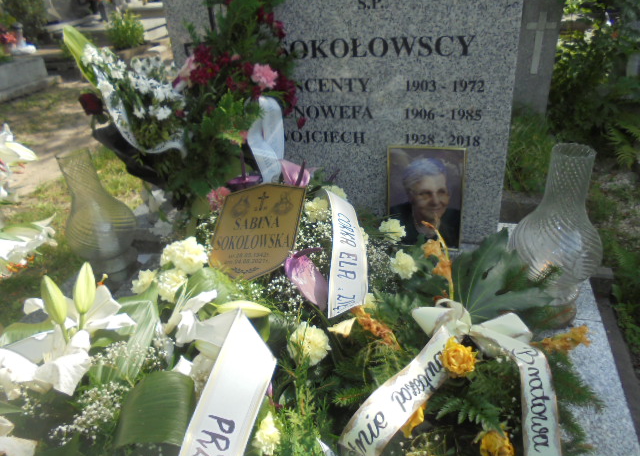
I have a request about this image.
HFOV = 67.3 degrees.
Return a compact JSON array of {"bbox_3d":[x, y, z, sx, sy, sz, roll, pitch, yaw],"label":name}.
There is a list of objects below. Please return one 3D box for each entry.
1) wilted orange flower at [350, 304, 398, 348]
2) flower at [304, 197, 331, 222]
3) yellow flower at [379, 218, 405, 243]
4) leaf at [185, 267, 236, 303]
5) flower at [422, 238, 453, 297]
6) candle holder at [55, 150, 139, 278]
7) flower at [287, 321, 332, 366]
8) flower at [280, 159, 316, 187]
[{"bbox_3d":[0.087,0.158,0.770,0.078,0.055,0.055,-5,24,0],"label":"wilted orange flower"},{"bbox_3d":[-0.004,-0.038,1.000,0.057,0.052,0.055,-5,24,0],"label":"flower"},{"bbox_3d":[0.158,0.005,1.050,0.060,0.052,0.057,-5,24,0],"label":"yellow flower"},{"bbox_3d":[-0.194,0.101,0.860,0.090,0.055,0.070,-5,24,0],"label":"leaf"},{"bbox_3d":[0.217,0.073,0.890,0.052,0.105,0.050,-5,24,0],"label":"flower"},{"bbox_3d":[-0.520,-0.029,1.130,0.170,0.345,0.170,-5,24,0],"label":"candle holder"},{"bbox_3d":[-0.017,0.174,0.720,0.063,0.055,0.060,-5,24,0],"label":"flower"},{"bbox_3d":[-0.046,-0.118,1.020,0.078,0.065,0.050,-7,24,-4],"label":"flower"}]

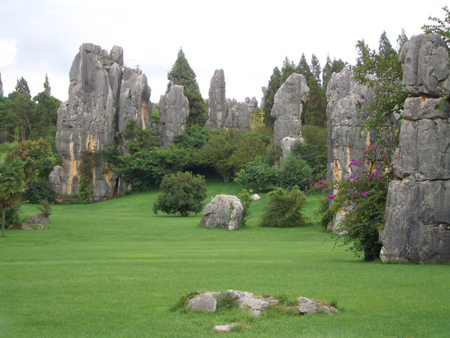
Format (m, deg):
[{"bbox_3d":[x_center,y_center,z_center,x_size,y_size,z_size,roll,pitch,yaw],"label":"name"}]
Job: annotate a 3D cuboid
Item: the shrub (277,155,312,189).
[{"bbox_3d":[4.068,0.205,67.000,2.107,2.107,2.002,0,0,0],"label":"shrub"}]

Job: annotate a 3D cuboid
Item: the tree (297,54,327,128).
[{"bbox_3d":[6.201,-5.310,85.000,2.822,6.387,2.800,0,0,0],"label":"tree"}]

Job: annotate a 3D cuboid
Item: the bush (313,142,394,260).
[{"bbox_3d":[2.863,0.724,25.500,1.827,2.629,1.800,0,0,0],"label":"bush"}]

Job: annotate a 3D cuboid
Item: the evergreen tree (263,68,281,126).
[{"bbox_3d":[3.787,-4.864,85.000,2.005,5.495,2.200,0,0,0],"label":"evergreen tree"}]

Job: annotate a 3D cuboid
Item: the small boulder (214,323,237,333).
[{"bbox_3d":[0.006,1.883,13.600,0.261,0.119,0.220,0,0,0],"label":"small boulder"}]

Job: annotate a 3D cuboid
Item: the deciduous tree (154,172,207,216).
[{"bbox_3d":[-2.107,1.158,53.000,2.500,2.084,2.500,0,0,0],"label":"deciduous tree"}]

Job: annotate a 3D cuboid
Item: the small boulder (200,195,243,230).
[{"bbox_3d":[-0.101,1.463,38.500,1.446,1.211,1.150,0,0,0],"label":"small boulder"}]

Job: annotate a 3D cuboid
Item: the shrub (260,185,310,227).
[{"bbox_3d":[2.132,1.345,40.000,1.782,1.468,1.650,0,0,0],"label":"shrub"}]

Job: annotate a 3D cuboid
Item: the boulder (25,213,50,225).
[{"bbox_3d":[-7.044,1.860,43.000,0.977,0.526,0.750,0,0,0],"label":"boulder"}]

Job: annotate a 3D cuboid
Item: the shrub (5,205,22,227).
[{"bbox_3d":[-7.816,1.725,42.000,0.771,0.844,0.732,0,0,0],"label":"shrub"}]

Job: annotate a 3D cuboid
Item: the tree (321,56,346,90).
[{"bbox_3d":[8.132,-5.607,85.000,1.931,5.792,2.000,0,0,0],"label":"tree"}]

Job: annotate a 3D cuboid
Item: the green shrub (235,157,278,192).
[{"bbox_3d":[1.874,0.317,66.000,2.652,2.076,2.520,0,0,0],"label":"green shrub"}]

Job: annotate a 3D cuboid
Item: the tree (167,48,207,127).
[{"bbox_3d":[-3.027,-5.976,90.000,3.302,7.155,3.302,0,0,0],"label":"tree"}]

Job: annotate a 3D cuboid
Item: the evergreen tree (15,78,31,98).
[{"bbox_3d":[-18.576,-5.779,105.000,1.651,5.412,1.651,0,0,0],"label":"evergreen tree"}]

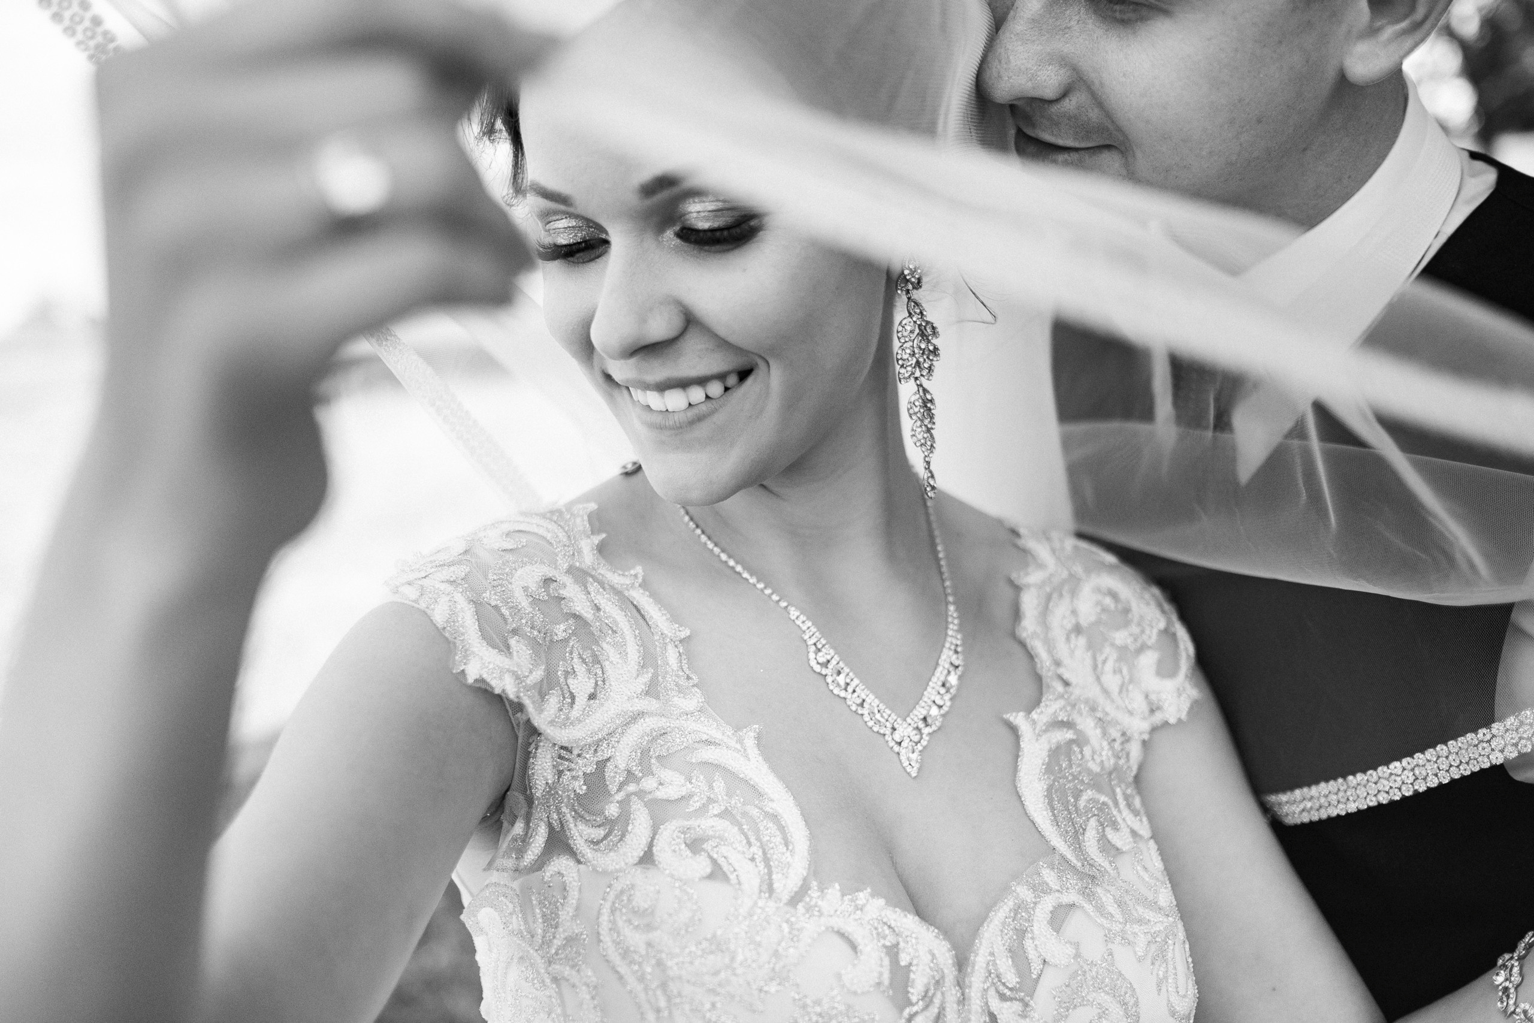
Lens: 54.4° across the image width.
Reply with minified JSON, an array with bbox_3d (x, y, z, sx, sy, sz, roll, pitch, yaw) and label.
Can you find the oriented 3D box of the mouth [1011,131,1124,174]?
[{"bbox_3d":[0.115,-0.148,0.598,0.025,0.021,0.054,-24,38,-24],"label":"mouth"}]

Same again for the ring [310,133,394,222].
[{"bbox_3d":[-0.098,-0.078,0.350,0.007,0.020,0.022,-11,15,-18],"label":"ring"}]

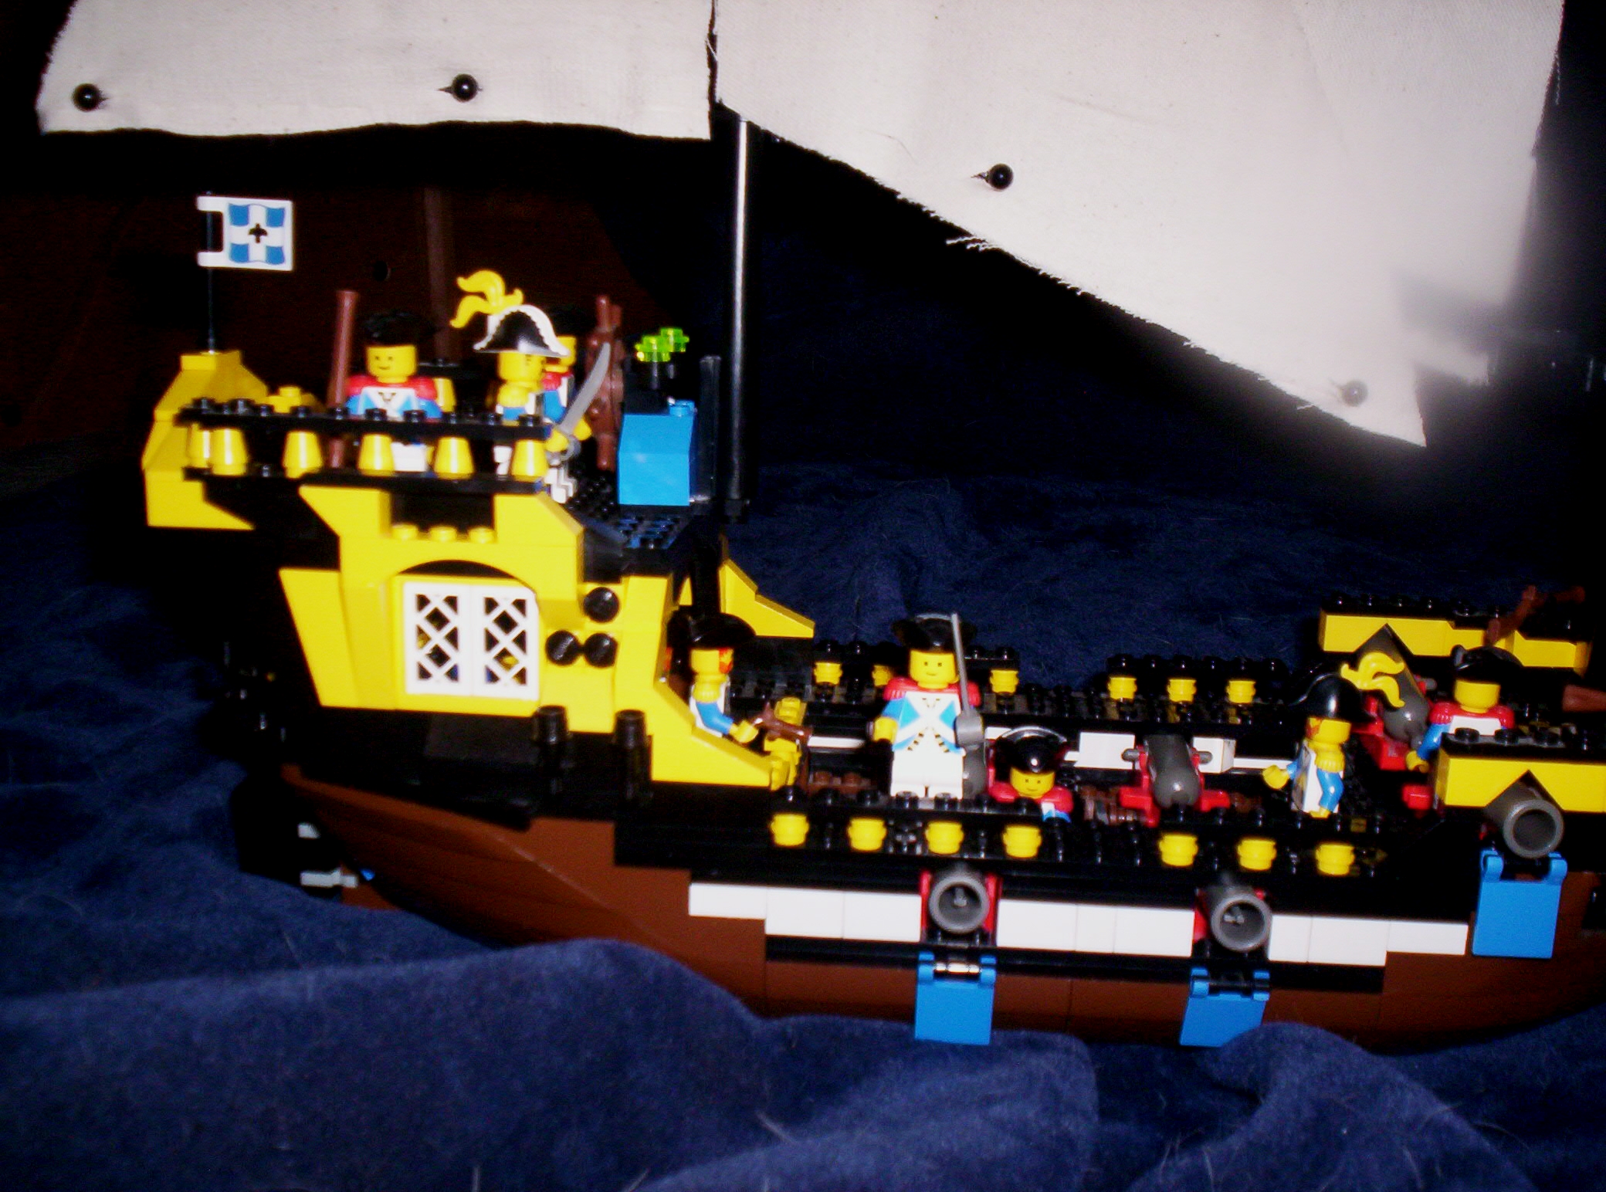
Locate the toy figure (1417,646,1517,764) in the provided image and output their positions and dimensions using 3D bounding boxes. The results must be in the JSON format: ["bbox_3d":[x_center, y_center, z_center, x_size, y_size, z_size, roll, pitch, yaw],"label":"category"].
[{"bbox_3d":[0.158,0.034,0.406,0.024,0.044,0.018,5,14,9],"label":"toy figure"}]

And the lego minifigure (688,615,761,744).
[{"bbox_3d":[-0.022,0.027,0.431,0.019,0.043,0.023,3,14,1],"label":"lego minifigure"}]

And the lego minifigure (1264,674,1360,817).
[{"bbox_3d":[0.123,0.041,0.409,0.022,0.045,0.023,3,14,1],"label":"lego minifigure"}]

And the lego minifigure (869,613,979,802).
[{"bbox_3d":[0.028,0.027,0.381,0.025,0.045,0.018,3,14,1],"label":"lego minifigure"}]

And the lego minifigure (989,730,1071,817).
[{"bbox_3d":[0.055,0.055,0.409,0.023,0.043,0.018,3,14,4],"label":"lego minifigure"}]

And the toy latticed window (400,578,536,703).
[{"bbox_3d":[-0.070,0.009,0.363,0.029,0.025,0.004,3,14,4],"label":"toy latticed window"}]

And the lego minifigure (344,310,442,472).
[{"bbox_3d":[-0.088,-0.038,0.365,0.022,0.043,0.018,2,13,-1],"label":"lego minifigure"}]

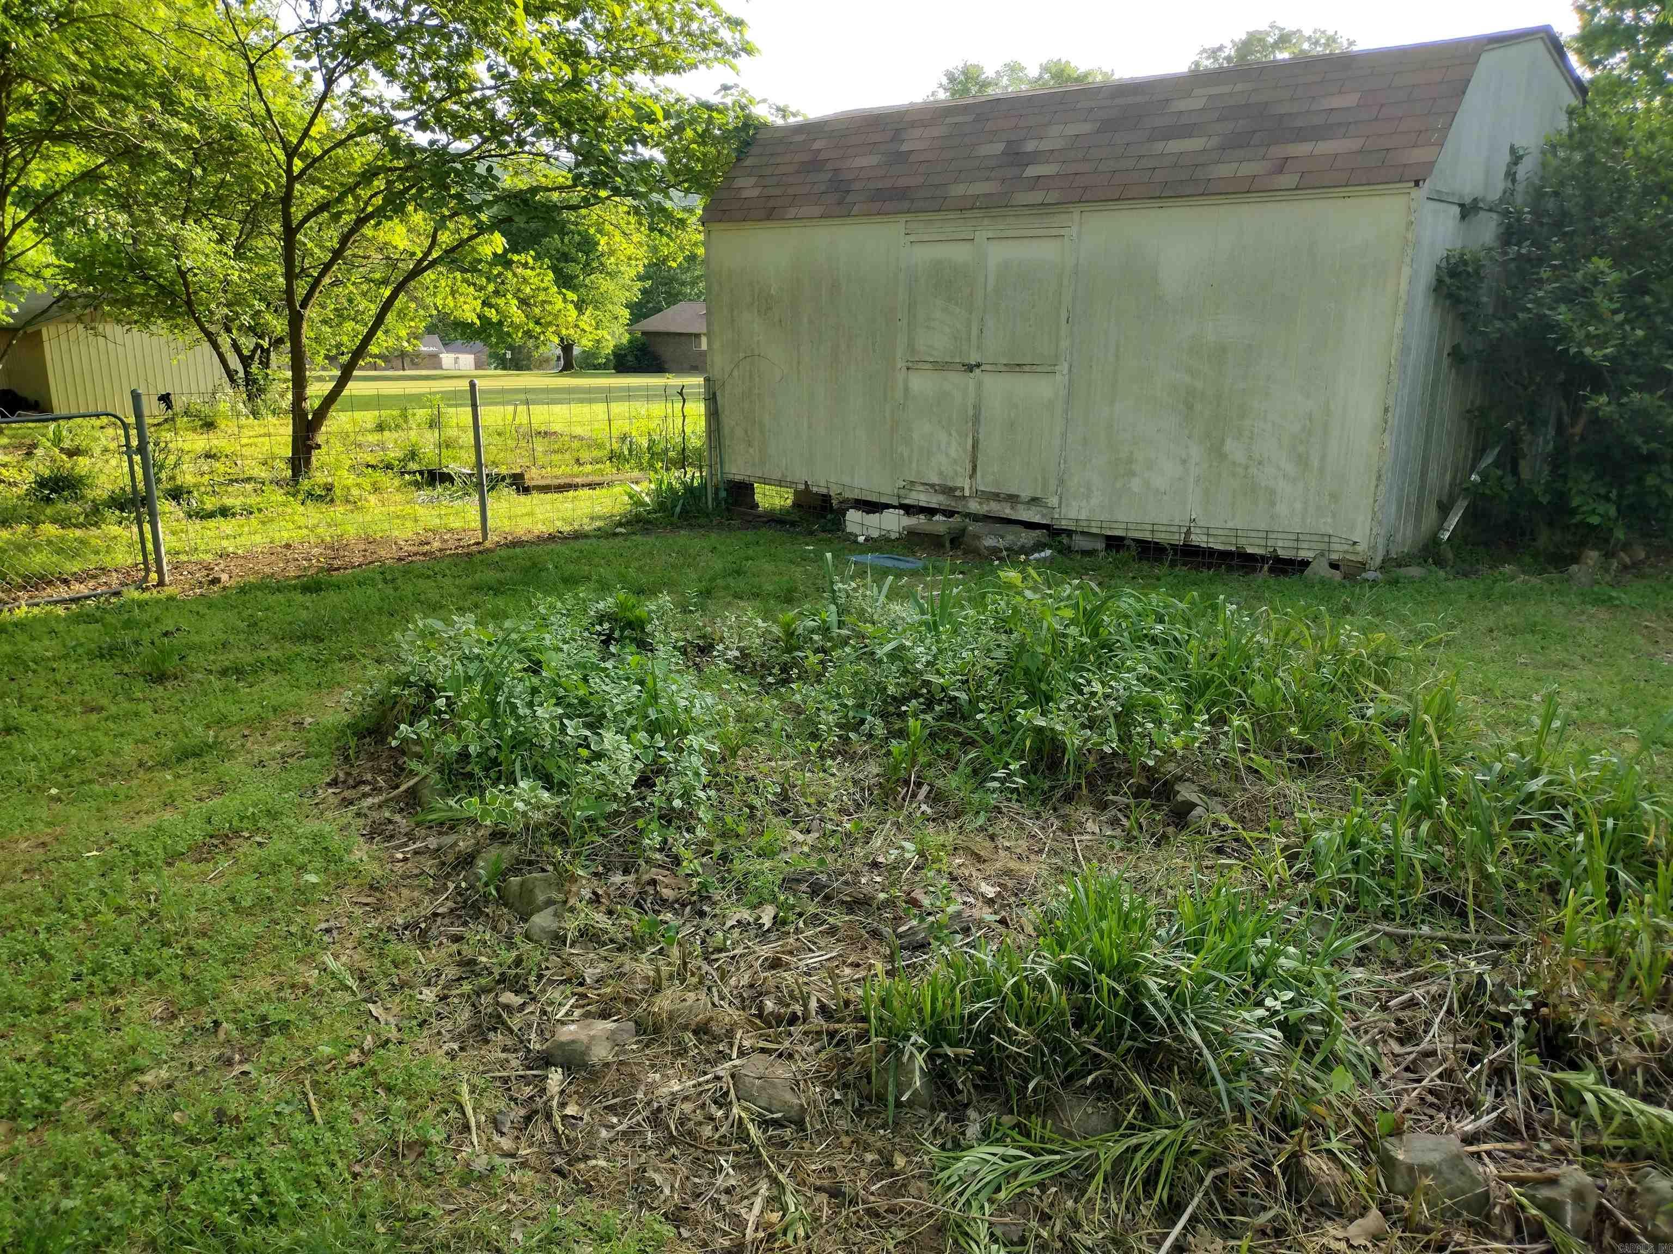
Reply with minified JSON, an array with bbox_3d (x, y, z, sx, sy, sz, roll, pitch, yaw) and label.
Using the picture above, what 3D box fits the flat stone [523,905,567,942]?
[{"bbox_3d":[-0.760,0.771,3.394,0.105,0.065,0.085,-2,14,-13],"label":"flat stone"}]

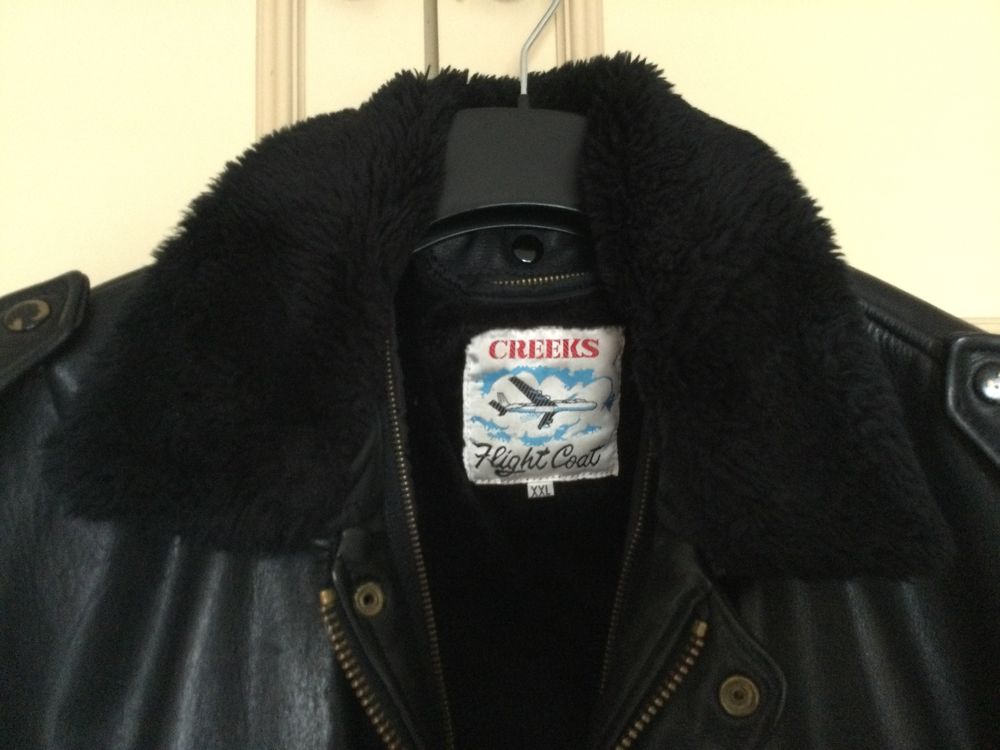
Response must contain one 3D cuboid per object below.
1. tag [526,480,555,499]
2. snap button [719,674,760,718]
[{"bbox_3d":[0.019,0.054,0.420,0.013,0.008,0.001,-4,5,-10],"label":"tag"},{"bbox_3d":[0.094,0.125,0.350,0.016,0.016,0.004,0,-12,8],"label":"snap button"}]

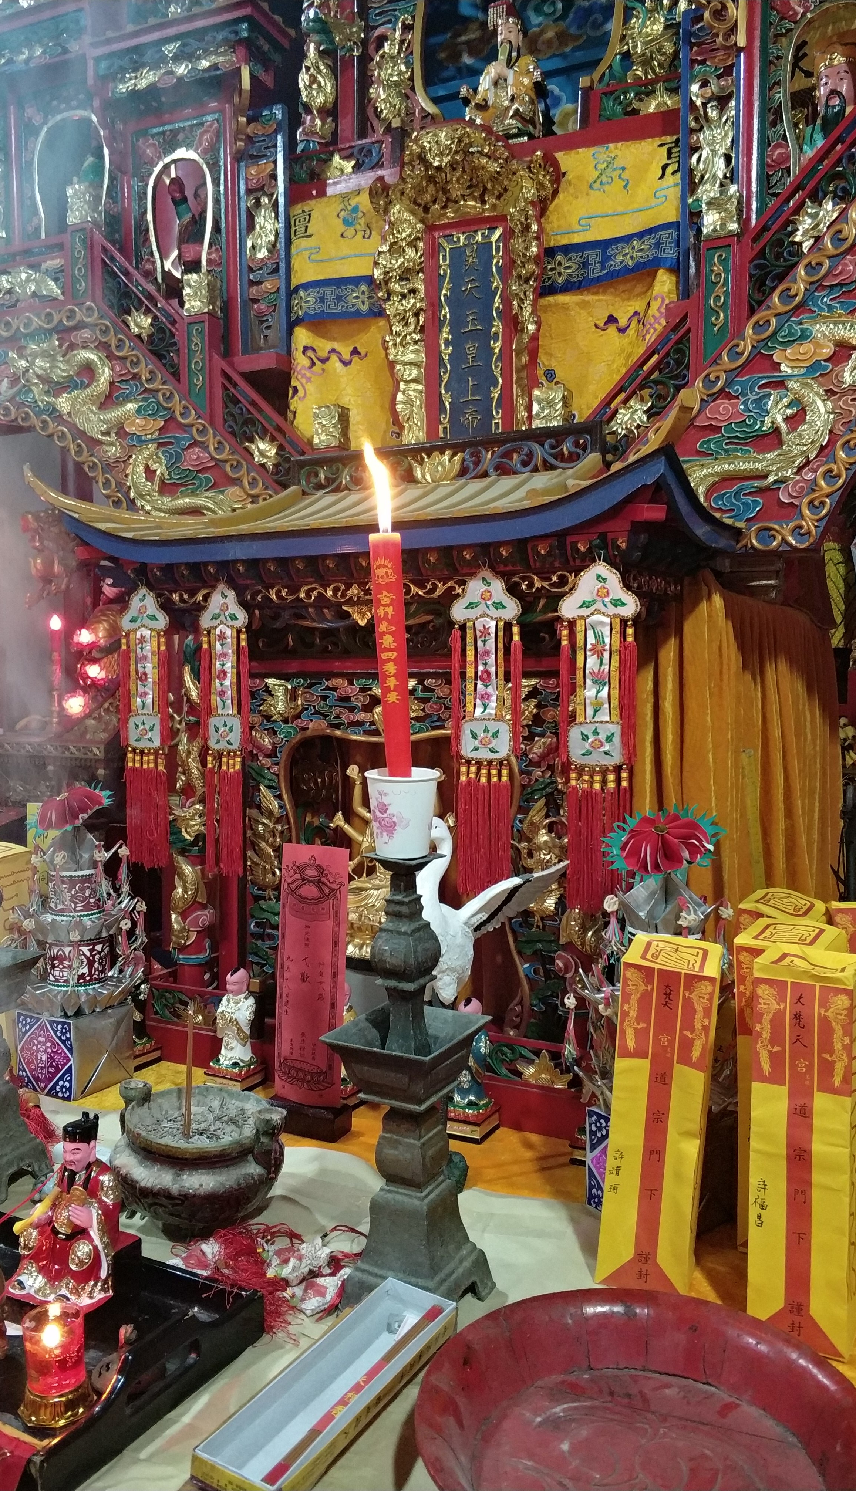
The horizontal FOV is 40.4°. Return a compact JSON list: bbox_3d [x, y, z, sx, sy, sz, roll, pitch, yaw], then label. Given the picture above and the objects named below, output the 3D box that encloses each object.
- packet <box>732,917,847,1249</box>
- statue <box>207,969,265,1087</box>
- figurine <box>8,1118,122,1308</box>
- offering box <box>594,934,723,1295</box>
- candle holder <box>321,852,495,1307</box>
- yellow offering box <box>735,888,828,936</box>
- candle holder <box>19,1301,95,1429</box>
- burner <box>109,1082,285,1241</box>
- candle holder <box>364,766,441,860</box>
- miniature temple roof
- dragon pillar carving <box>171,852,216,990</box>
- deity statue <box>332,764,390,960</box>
[{"bbox_3d":[0.389,0.372,1.249,0.093,0.343,0.086,4,6,38],"label":"packet"},{"bbox_3d":[-0.289,0.417,1.738,0.065,0.176,0.062,2,5,25],"label":"statue"},{"bbox_3d":[-0.343,0.438,1.111,0.088,0.170,0.082,2,5,25],"label":"figurine"},{"bbox_3d":[0.234,0.371,1.167,0.088,0.339,0.086,6,11,18],"label":"offering box"},{"bbox_3d":[-0.019,0.327,1.136,0.125,0.448,0.125,2,5,30],"label":"candle holder"},{"bbox_3d":[0.434,0.361,1.429,0.088,0.339,0.086,2,5,29],"label":"yellow offering box"},{"bbox_3d":[-0.314,0.507,0.978,0.062,0.094,0.062,2,5,25],"label":"candle holder"},{"bbox_3d":[-0.261,0.466,1.323,0.215,0.147,0.190,2,5,26],"label":"burner"},{"bbox_3d":[-0.024,0.065,1.112,0.072,0.079,0.072,0,5,0],"label":"candle holder"},{"bbox_3d":[-0.069,-0.345,1.713,1.020,0.160,0.370,2,5,28],"label":"miniature temple roof"},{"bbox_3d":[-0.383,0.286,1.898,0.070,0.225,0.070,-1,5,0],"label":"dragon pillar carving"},{"bbox_3d":[-0.052,0.177,1.780,0.185,0.300,0.130,2,5,27],"label":"deity statue"}]

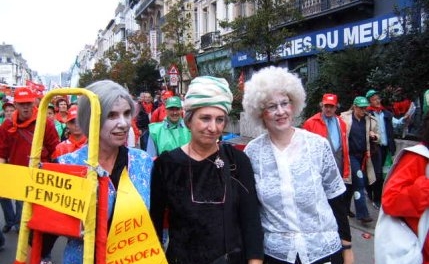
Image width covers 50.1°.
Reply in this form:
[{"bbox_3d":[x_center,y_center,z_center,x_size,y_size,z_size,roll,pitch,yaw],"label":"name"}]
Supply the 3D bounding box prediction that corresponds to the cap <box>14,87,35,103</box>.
[{"bbox_3d":[-1.772,-0.342,4.300,0.190,0.140,0.260,-2,5,-25],"label":"cap"}]

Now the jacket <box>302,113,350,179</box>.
[{"bbox_3d":[1.386,0.174,5.700,0.540,0.820,0.330,-1,5,-12],"label":"jacket"}]

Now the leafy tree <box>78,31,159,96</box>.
[{"bbox_3d":[-7.325,-4.616,35.000,6.000,6.400,5.000,-1,5,-12],"label":"leafy tree"}]

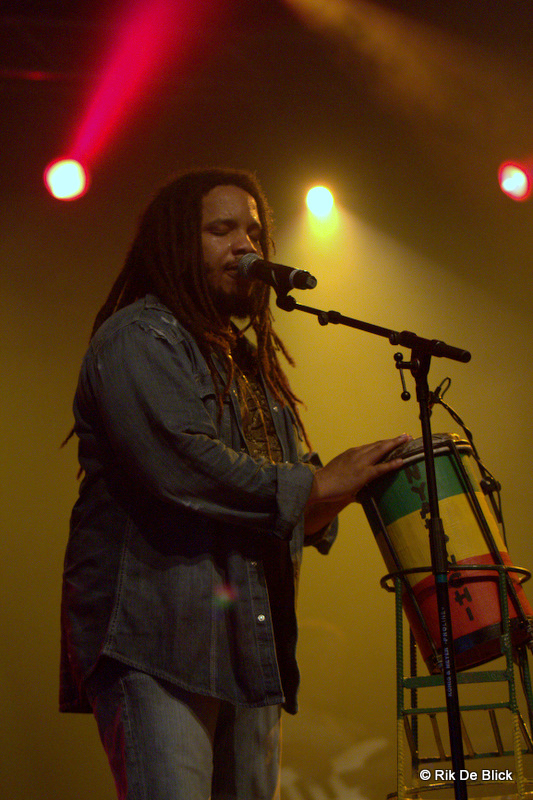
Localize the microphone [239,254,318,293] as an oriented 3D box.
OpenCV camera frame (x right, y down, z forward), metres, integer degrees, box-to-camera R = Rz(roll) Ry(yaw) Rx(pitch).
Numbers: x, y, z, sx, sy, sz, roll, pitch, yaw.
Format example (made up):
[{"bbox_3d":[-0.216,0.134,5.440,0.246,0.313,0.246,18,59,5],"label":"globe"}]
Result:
[{"bbox_3d":[0.021,-0.241,5.300,0.052,0.052,0.210,8,5,-40],"label":"microphone"}]

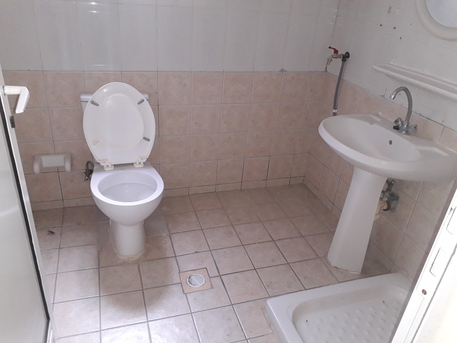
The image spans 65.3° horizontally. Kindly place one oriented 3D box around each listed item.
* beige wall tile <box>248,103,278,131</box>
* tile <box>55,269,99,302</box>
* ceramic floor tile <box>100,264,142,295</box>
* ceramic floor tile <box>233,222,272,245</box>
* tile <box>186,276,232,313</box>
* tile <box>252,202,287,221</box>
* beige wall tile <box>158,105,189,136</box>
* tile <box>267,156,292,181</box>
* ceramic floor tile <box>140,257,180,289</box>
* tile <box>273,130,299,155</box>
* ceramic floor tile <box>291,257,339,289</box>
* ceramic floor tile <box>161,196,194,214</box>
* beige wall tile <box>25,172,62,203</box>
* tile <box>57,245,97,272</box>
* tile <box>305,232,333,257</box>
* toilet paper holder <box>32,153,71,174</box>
[{"bbox_3d":[0.235,-0.371,2.437,0.200,0.200,0.010,-5,30,-18],"label":"beige wall tile"},{"bbox_3d":[-0.740,0.565,1.754,0.200,0.009,0.198,-5,30,-18],"label":"tile"},{"bbox_3d":[-0.546,0.545,1.807,0.200,0.010,0.200,-5,30,-18],"label":"ceramic floor tile"},{"bbox_3d":[0.152,0.388,2.215,0.199,0.012,0.198,-5,30,-18],"label":"ceramic floor tile"},{"bbox_3d":[-0.105,0.607,1.765,0.200,0.010,0.200,-5,30,-18],"label":"tile"},{"bbox_3d":[0.286,0.280,2.453,0.199,0.010,0.198,-5,30,-18],"label":"tile"},{"bbox_3d":[-0.338,-0.322,2.240,0.199,0.200,0.012,-5,30,-18],"label":"beige wall tile"},{"bbox_3d":[0.391,-0.032,2.668,0.200,0.200,0.010,-5,30,-18],"label":"tile"},{"bbox_3d":[-0.358,0.533,1.882,0.199,0.010,0.198,-5,30,-18],"label":"ceramic floor tile"},{"bbox_3d":[0.407,-0.206,2.570,0.198,0.198,0.010,-5,30,-18],"label":"tile"},{"bbox_3d":[0.465,0.558,1.945,0.200,0.010,0.200,-5,30,-18],"label":"ceramic floor tile"},{"bbox_3d":[-0.350,0.233,2.431,0.200,0.009,0.200,-5,30,-18],"label":"ceramic floor tile"},{"bbox_3d":[-1.126,0.098,2.176,0.200,0.200,0.010,-5,30,-18],"label":"beige wall tile"},{"bbox_3d":[-0.801,0.472,1.923,0.199,0.010,0.198,-5,30,-18],"label":"tile"},{"bbox_3d":[0.592,0.447,2.172,0.200,0.010,0.200,-5,30,-18],"label":"tile"},{"bbox_3d":[-1.021,-0.048,2.080,0.190,0.084,0.076,-5,30,-18],"label":"toilet paper holder"}]

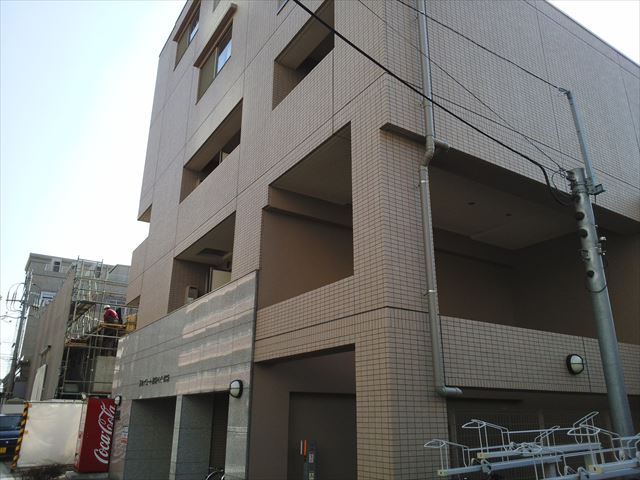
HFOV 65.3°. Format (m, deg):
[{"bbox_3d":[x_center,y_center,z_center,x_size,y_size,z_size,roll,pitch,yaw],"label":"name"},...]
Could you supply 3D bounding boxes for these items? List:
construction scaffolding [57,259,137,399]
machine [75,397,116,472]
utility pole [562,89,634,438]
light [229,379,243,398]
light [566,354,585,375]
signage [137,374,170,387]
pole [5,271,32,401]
[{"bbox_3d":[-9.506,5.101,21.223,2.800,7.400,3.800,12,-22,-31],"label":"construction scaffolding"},{"bbox_3d":[-6.209,5.350,13.770,0.720,1.830,1.020,12,-22,-31],"label":"machine"},{"bbox_3d":[3.461,0.693,6.097,0.320,5.970,0.280,12,-22,-31],"label":"utility pole"},{"bbox_3d":[-1.241,2.227,7.436,0.110,0.265,0.265,12,-22,-31],"label":"light"},{"bbox_3d":[3.355,1.635,6.547,0.265,0.265,0.110,12,-22,-31],"label":"light"},{"bbox_3d":[-3.759,3.198,11.273,0.040,0.155,2.423,12,-22,-31],"label":"signage"},{"bbox_3d":[-18.671,6.879,30.726,0.420,10.200,0.420,12,-22,-31],"label":"pole"}]

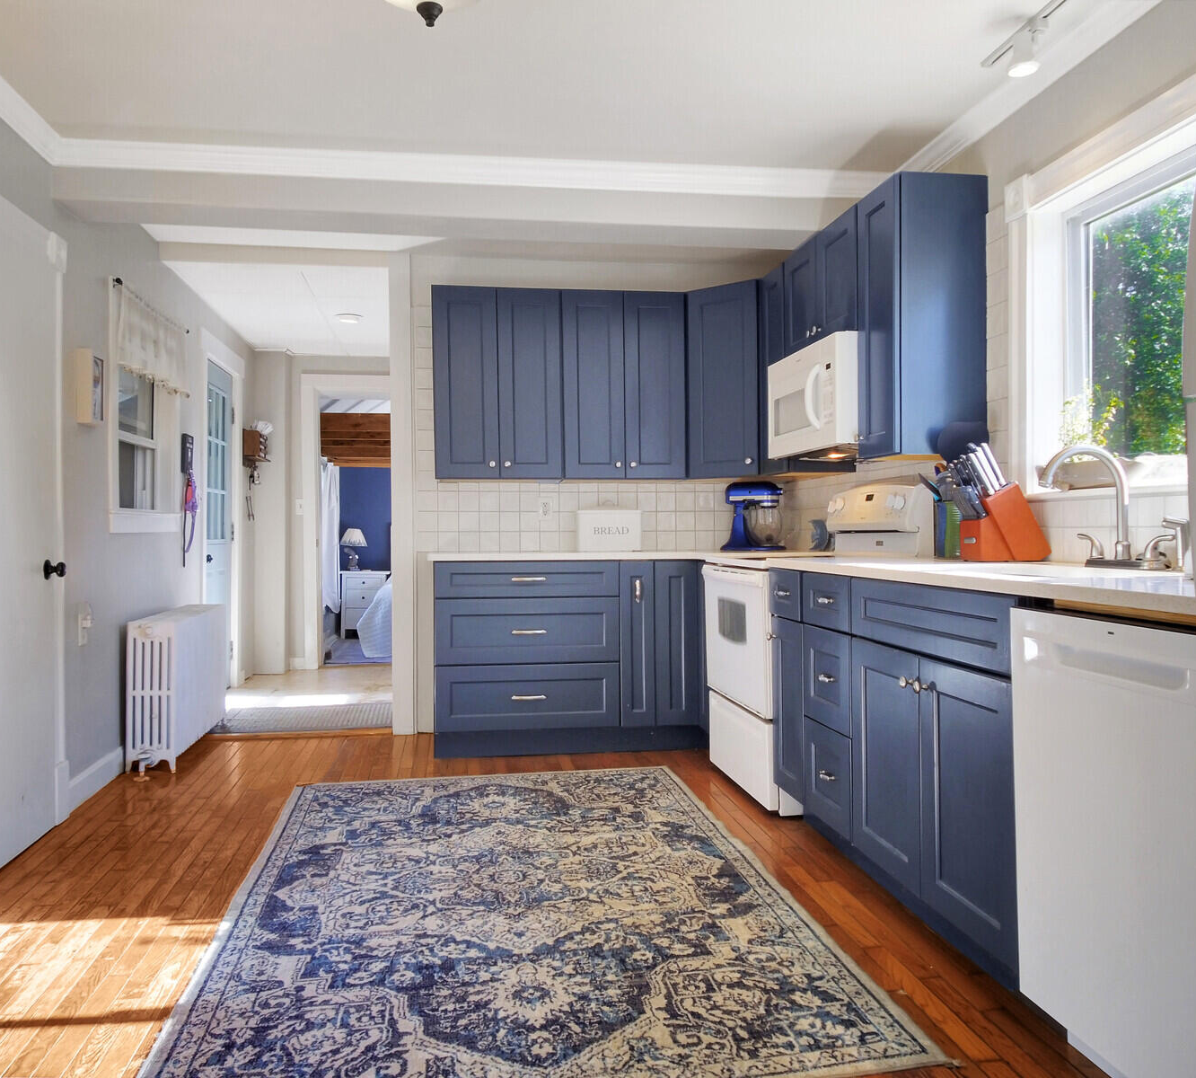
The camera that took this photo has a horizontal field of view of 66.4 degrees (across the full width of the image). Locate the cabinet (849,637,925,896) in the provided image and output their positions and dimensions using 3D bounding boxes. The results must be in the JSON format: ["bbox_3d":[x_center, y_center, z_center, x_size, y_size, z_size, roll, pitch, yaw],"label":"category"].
[{"bbox_3d":[1.097,0.615,2.619,0.592,0.629,0.406,-1,1,-10],"label":"cabinet"}]

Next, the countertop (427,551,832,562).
[{"bbox_3d":[0.131,0.076,4.475,1.889,0.037,0.826,-1,1,-10],"label":"countertop"}]

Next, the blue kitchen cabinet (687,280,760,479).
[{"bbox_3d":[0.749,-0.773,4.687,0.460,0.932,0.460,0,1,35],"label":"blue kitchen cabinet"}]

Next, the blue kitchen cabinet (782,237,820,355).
[{"bbox_3d":[1.024,-1.018,3.923,0.330,0.418,0.359,-1,1,-10],"label":"blue kitchen cabinet"}]

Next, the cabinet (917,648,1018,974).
[{"bbox_3d":[1.115,0.599,2.154,0.550,0.611,0.382,-1,1,-10],"label":"cabinet"}]

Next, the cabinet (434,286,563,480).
[{"bbox_3d":[-0.506,-0.760,4.611,0.626,0.932,0.321,-1,1,-10],"label":"cabinet"}]

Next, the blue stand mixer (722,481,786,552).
[{"bbox_3d":[0.771,-0.113,4.530,0.345,0.345,0.225,-1,1,-5],"label":"blue stand mixer"}]

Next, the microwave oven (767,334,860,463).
[{"bbox_3d":[1.009,-0.554,3.713,0.420,0.406,0.750,0,1,-9],"label":"microwave oven"}]

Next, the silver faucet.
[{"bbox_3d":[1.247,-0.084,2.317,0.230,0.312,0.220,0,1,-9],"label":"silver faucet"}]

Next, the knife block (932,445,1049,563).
[{"bbox_3d":[1.190,-0.102,2.764,0.320,0.340,0.120,0,1,-9],"label":"knife block"}]

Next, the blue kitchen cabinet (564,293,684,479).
[{"bbox_3d":[0.113,-0.767,4.715,0.631,0.932,0.321,-1,1,-10],"label":"blue kitchen cabinet"}]

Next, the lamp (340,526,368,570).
[{"bbox_3d":[-2.389,0.093,8.935,0.270,0.430,0.270,0,1,-9],"label":"lamp"}]

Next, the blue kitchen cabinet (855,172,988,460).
[{"bbox_3d":[1.133,-0.752,3.210,0.313,0.932,0.316,-1,1,-10],"label":"blue kitchen cabinet"}]

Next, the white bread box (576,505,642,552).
[{"bbox_3d":[0.045,-0.060,4.661,0.329,0.237,0.190,0,1,-9],"label":"white bread box"}]

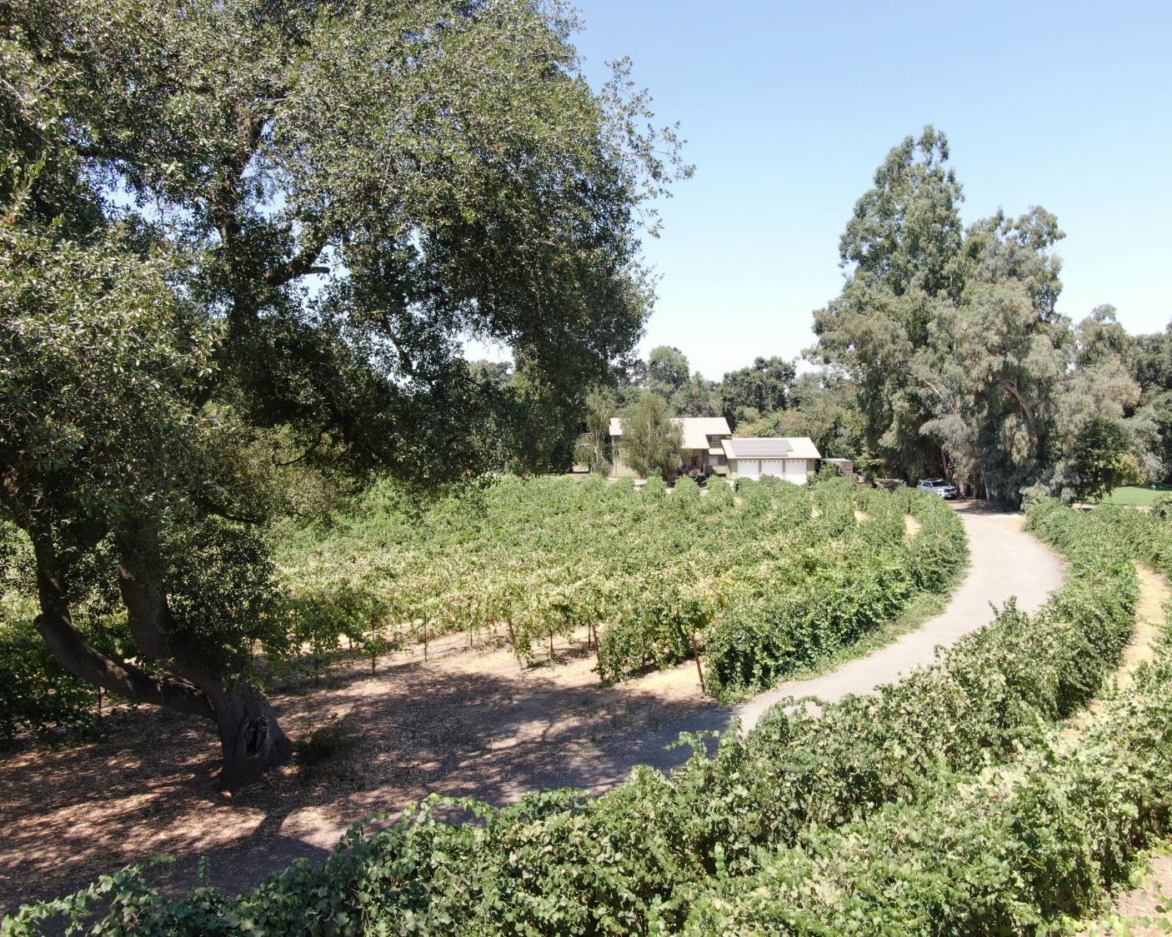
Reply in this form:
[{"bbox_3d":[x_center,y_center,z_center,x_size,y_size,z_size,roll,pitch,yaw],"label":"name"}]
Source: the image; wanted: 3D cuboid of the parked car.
[{"bbox_3d":[35.683,2.059,91.500,1.930,1.800,4.800,0,3,-9],"label":"parked car"}]

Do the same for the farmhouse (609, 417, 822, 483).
[{"bbox_3d":[15.600,-2.656,114.511,25.500,7.600,13.000,0,3,-1],"label":"farmhouse"}]

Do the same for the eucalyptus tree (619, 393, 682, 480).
[{"bbox_3d":[7.482,-3.527,103.954,7.200,10.400,6.800,0,3,0],"label":"eucalyptus tree"}]

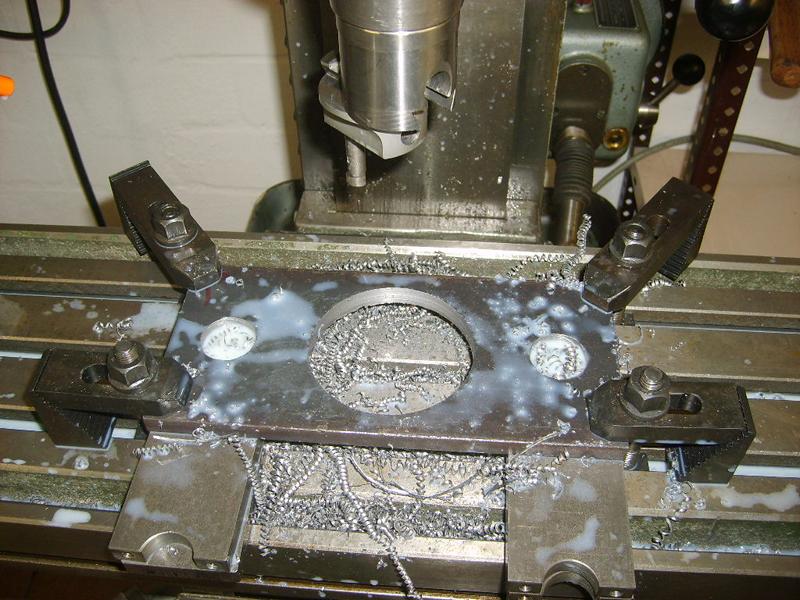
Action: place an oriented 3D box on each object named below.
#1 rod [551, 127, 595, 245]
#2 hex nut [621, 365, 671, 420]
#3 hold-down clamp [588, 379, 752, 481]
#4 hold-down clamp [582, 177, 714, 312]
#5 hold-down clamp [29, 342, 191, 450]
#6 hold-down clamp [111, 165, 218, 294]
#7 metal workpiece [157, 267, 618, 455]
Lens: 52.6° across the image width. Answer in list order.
[{"bbox_3d":[0.124,-0.077,0.591,0.028,0.116,0.028,-1,48,8],"label":"rod"},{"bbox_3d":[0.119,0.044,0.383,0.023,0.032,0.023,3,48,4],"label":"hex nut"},{"bbox_3d":[0.134,0.066,0.415,0.079,0.056,0.027,3,48,4],"label":"hold-down clamp"},{"bbox_3d":[0.143,-0.021,0.481,0.027,0.069,0.093,36,58,29],"label":"hold-down clamp"},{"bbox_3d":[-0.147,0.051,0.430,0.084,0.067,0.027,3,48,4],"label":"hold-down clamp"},{"bbox_3d":[-0.139,-0.033,0.501,0.027,0.069,0.086,-31,54,-24],"label":"hold-down clamp"},{"bbox_3d":[-0.005,0.030,0.448,0.247,0.013,0.111,3,48,4],"label":"metal workpiece"}]

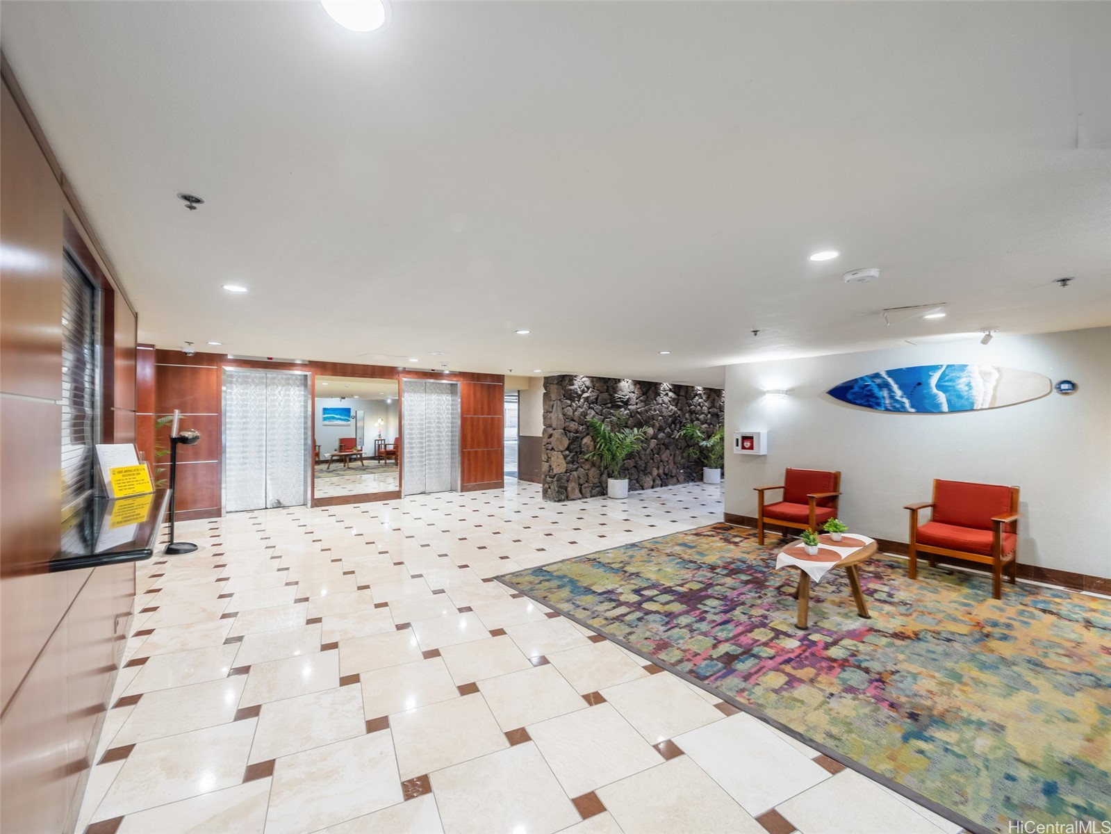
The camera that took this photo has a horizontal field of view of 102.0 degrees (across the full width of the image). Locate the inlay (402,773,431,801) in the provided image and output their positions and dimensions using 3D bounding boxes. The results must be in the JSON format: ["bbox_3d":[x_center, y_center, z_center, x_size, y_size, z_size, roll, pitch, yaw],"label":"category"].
[{"bbox_3d":[-0.546,1.463,1.771,0.100,0.010,0.100,0,0,-24],"label":"inlay"}]

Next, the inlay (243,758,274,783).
[{"bbox_3d":[-1.216,1.460,1.847,0.100,0.010,0.100,0,0,-24],"label":"inlay"}]

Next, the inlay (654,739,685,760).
[{"bbox_3d":[0.500,1.470,1.981,0.100,0.010,0.100,0,0,-24],"label":"inlay"}]

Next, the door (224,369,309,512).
[{"bbox_3d":[-4.519,0.404,7.053,1.080,2.130,0.120,1,-1,-39],"label":"door"}]

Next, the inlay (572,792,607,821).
[{"bbox_3d":[0.127,1.450,1.677,0.100,0.010,0.100,0,0,-25],"label":"inlay"}]

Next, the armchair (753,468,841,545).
[{"bbox_3d":[2.808,1.065,5.204,0.710,0.860,0.690,1,0,-38],"label":"armchair"}]

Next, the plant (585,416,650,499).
[{"bbox_3d":[1.155,0.737,8.420,1.150,1.530,0.950,1,-1,-39],"label":"plant"}]

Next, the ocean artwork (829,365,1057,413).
[{"bbox_3d":[3.784,-0.282,4.636,0.060,0.490,1.810,1,0,-38],"label":"ocean artwork"}]

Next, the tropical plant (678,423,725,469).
[{"bbox_3d":[3.456,0.652,10.147,1.200,1.060,1.100,1,0,-38],"label":"tropical plant"}]

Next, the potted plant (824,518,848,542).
[{"bbox_3d":[2.293,0.921,3.670,0.190,0.200,0.200,1,-1,-39],"label":"potted plant"}]

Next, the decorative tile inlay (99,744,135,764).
[{"bbox_3d":[-1.887,1.456,1.935,0.100,0.010,0.100,0,0,-24],"label":"decorative tile inlay"}]

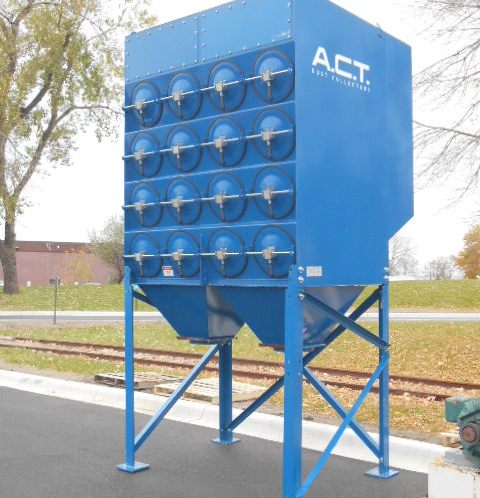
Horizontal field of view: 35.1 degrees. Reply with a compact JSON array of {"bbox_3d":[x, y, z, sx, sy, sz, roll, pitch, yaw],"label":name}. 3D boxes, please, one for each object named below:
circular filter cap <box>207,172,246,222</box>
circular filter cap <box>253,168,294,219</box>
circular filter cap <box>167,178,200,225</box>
[{"bbox_3d":[-0.139,-0.428,6.342,0.432,0.432,0.100,-2,-3,41],"label":"circular filter cap"},{"bbox_3d":[0.233,-0.413,5.607,0.399,0.399,0.090,-2,-2,40],"label":"circular filter cap"},{"bbox_3d":[-0.518,-0.417,6.667,0.432,0.432,0.100,-2,-3,41],"label":"circular filter cap"}]

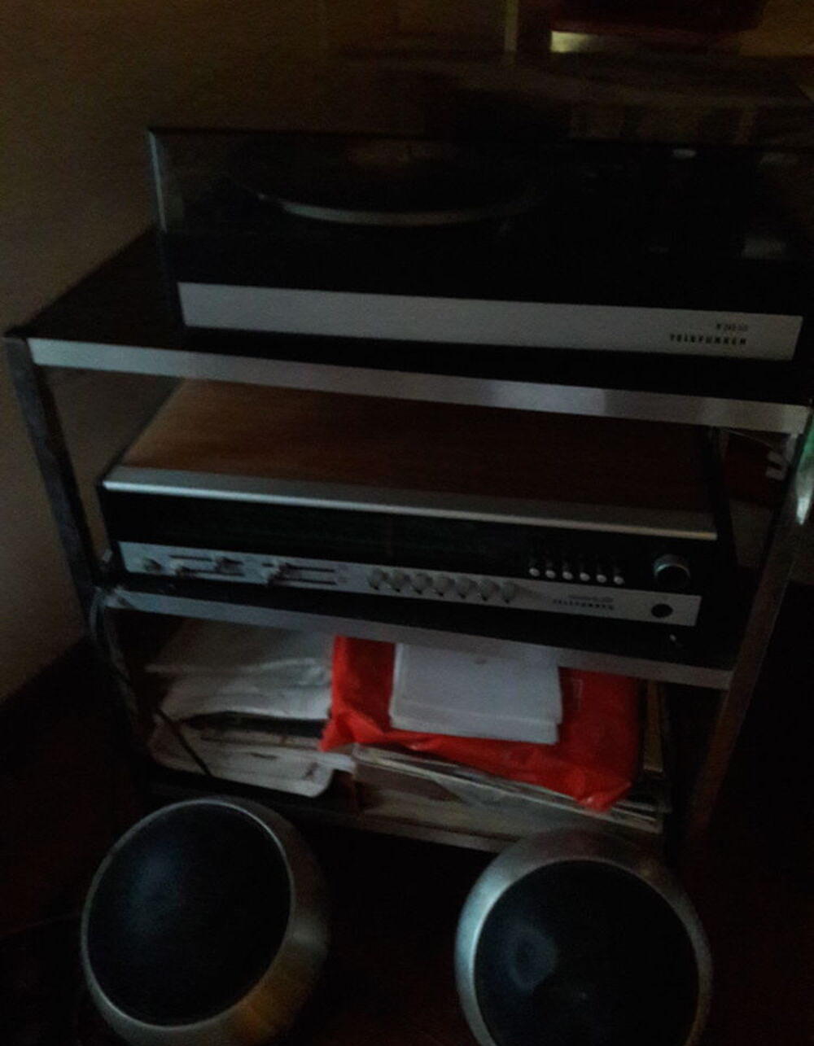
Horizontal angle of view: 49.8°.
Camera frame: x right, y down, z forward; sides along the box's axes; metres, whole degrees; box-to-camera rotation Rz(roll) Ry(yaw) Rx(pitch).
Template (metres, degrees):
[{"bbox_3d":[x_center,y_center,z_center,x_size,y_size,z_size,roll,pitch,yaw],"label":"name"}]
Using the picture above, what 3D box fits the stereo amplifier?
[{"bbox_3d":[0.014,-0.045,0.862,0.527,0.110,0.274,5,37,7],"label":"stereo amplifier"}]

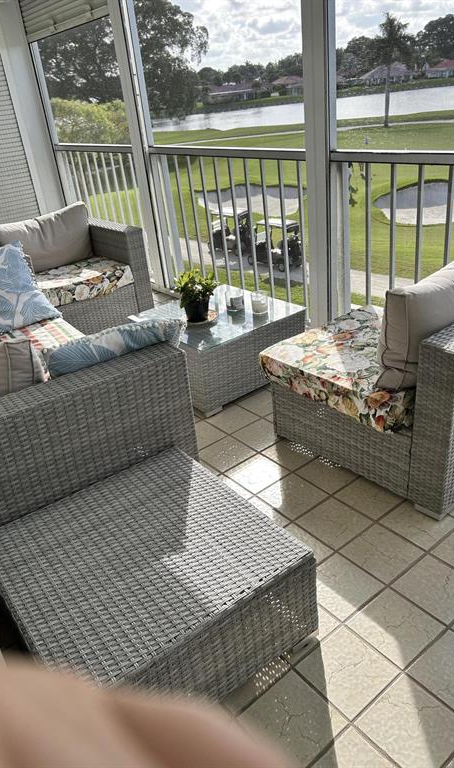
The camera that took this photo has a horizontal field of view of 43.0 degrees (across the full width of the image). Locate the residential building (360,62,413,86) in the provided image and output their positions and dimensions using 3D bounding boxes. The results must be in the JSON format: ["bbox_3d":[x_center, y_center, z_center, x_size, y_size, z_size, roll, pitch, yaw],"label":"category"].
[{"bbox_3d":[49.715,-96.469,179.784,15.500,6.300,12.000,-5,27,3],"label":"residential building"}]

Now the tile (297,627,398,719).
[{"bbox_3d":[0.318,0.759,1.528,0.200,0.010,0.200,-24,32,-32],"label":"tile"}]

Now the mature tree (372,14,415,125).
[{"bbox_3d":[21.325,-41.145,76.115,5.200,13.400,5.200,2,28,15],"label":"mature tree"}]

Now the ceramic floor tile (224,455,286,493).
[{"bbox_3d":[0.125,0.366,2.333,0.200,0.010,0.200,-24,32,-32],"label":"ceramic floor tile"}]

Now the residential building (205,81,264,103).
[{"bbox_3d":[2.575,-100.317,198.037,19.270,5.950,12.000,-5,27,1],"label":"residential building"}]

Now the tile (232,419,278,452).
[{"bbox_3d":[0.156,0.234,2.612,0.196,0.010,0.196,-24,32,-32],"label":"tile"}]

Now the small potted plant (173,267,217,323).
[{"bbox_3d":[-0.162,-0.427,2.868,0.215,0.240,0.215,-7,27,-2],"label":"small potted plant"}]

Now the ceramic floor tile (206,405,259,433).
[{"bbox_3d":[0.029,0.169,2.736,0.200,0.010,0.200,-24,32,-32],"label":"ceramic floor tile"}]

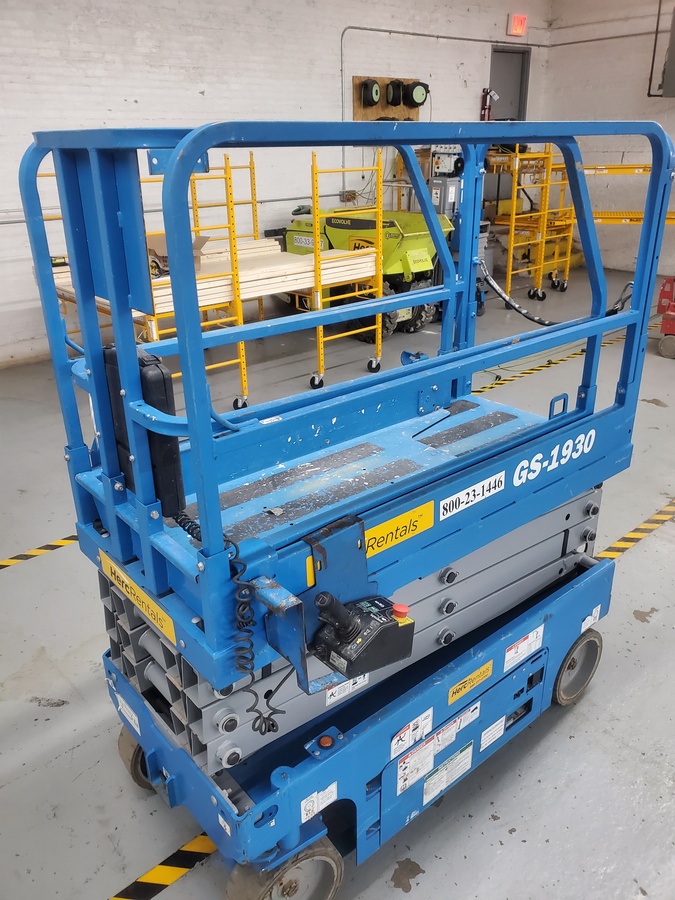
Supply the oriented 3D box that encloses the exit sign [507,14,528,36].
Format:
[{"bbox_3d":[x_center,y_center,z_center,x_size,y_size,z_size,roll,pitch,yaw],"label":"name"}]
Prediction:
[{"bbox_3d":[2.629,-6.217,9.918,0.321,0.239,0.090,-20,30,-36],"label":"exit sign"}]

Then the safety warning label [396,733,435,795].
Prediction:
[{"bbox_3d":[0.240,0.955,2.048,0.157,0.143,0.008,-20,29,-35],"label":"safety warning label"}]

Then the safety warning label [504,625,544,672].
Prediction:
[{"bbox_3d":[0.603,0.637,2.168,0.205,0.105,0.006,-19,28,-36],"label":"safety warning label"}]

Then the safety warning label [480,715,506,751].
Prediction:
[{"bbox_3d":[0.535,0.974,2.319,0.124,0.086,0.008,-20,29,-35],"label":"safety warning label"}]

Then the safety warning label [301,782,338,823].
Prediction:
[{"bbox_3d":[-0.042,0.873,1.681,0.114,0.080,0.006,-19,28,-36],"label":"safety warning label"}]

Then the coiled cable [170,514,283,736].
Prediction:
[{"bbox_3d":[-0.231,0.335,1.422,0.120,0.500,0.270,-19,28,-36],"label":"coiled cable"}]

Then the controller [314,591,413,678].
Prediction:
[{"bbox_3d":[0.045,0.367,1.468,0.220,0.185,0.130,-11,22,-38],"label":"controller"}]

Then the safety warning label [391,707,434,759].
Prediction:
[{"bbox_3d":[0.221,0.831,1.980,0.174,0.092,0.008,-20,29,-35],"label":"safety warning label"}]

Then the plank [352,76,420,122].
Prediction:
[{"bbox_3d":[0.664,-4.529,8.872,1.230,0.620,0.030,-20,30,-36],"label":"plank"}]

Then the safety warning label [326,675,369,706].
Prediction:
[{"bbox_3d":[0.031,0.627,1.810,0.152,0.070,0.006,-15,26,-38],"label":"safety warning label"}]

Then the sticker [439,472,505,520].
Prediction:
[{"bbox_3d":[0.368,0.124,1.822,0.266,0.062,0.008,-20,29,-35],"label":"sticker"}]

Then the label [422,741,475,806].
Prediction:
[{"bbox_3d":[0.344,0.991,2.074,0.220,0.112,0.006,-19,28,-36],"label":"label"}]

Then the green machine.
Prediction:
[{"bbox_3d":[0.331,-2.169,8.190,0.950,1.400,2.050,-20,30,-36],"label":"green machine"}]

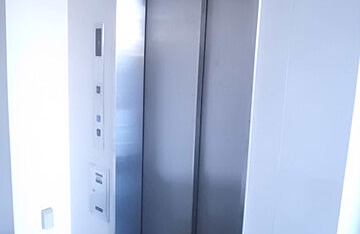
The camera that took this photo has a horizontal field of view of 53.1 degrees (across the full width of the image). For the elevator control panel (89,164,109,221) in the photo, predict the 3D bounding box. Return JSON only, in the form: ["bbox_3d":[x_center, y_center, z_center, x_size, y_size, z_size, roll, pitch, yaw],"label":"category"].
[{"bbox_3d":[-0.551,0.505,2.426,0.210,0.367,0.018,11,13,39],"label":"elevator control panel"}]

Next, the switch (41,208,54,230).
[{"bbox_3d":[-0.926,0.717,2.529,0.036,0.127,0.068,11,13,39],"label":"switch"}]

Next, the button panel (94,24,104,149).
[{"bbox_3d":[-0.518,-0.184,2.302,0.095,0.802,0.015,11,13,39],"label":"button panel"}]

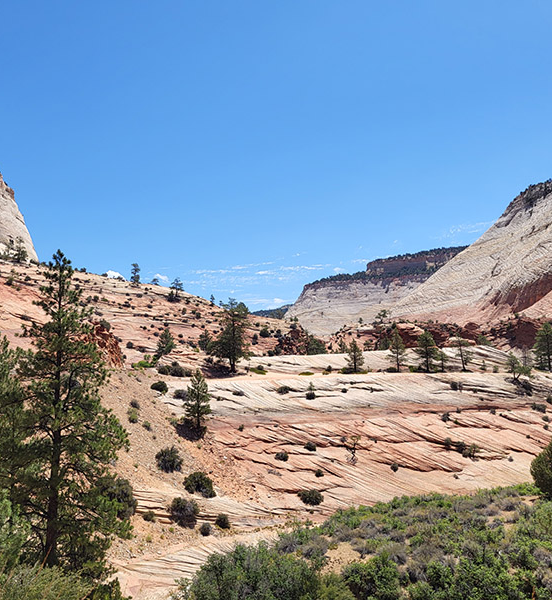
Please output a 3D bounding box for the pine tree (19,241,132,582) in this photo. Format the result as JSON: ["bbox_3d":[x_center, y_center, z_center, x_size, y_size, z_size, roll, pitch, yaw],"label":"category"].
[{"bbox_3d":[-8.550,4.610,25.500,4.660,13.570,4.520,0,-5,0],"label":"pine tree"}]

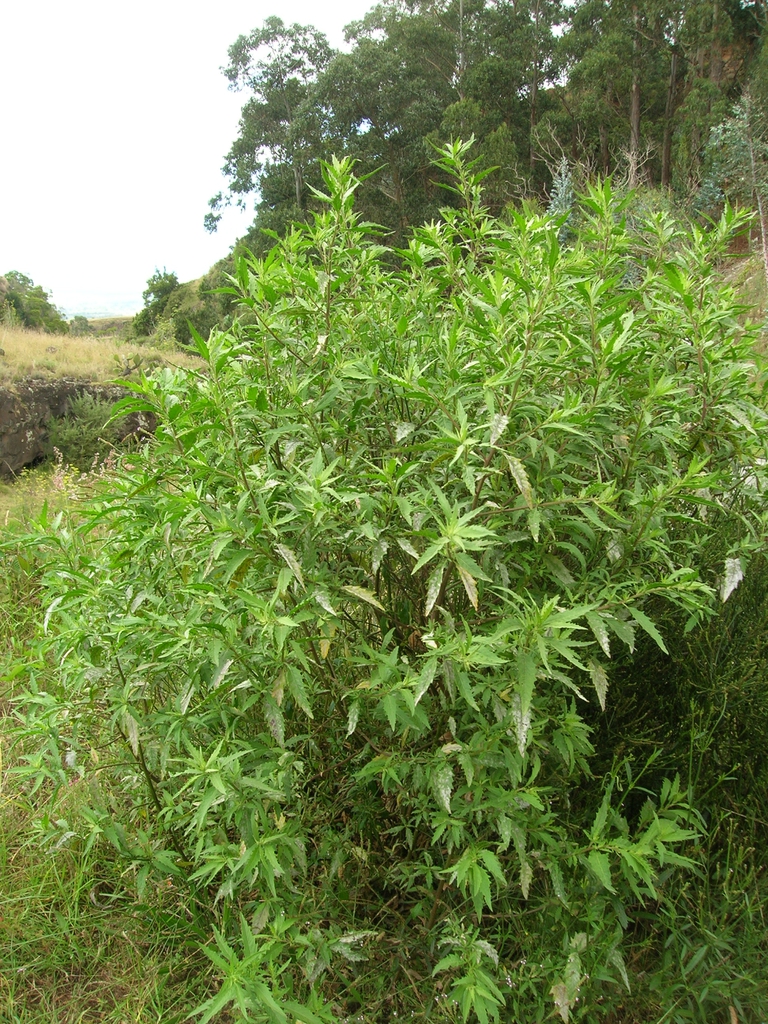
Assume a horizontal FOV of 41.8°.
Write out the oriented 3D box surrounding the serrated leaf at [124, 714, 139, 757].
[{"bbox_3d":[-0.565,0.498,2.250,0.029,0.106,0.024,-14,6,-17],"label":"serrated leaf"}]

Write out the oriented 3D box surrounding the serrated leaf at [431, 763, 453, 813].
[{"bbox_3d":[0.133,0.602,2.200,0.041,0.119,0.024,-12,6,0],"label":"serrated leaf"}]

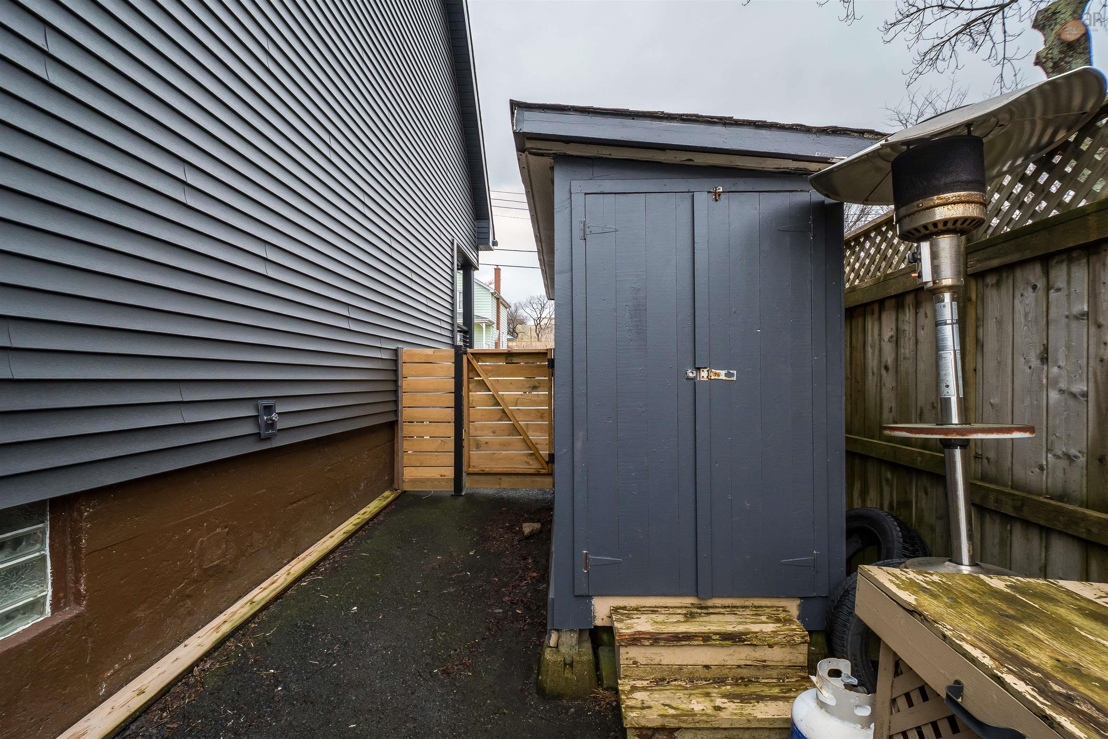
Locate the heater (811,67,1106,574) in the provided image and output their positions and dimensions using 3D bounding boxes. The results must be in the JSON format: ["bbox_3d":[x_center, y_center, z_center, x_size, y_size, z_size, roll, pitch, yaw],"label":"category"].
[{"bbox_3d":[1.475,0.235,1.690,0.820,2.180,0.820,-2,-1,0],"label":"heater"}]

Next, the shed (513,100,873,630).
[{"bbox_3d":[0.612,0.066,3.600,1.460,2.110,3.700,0,-1,1],"label":"shed"}]

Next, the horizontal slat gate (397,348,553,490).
[{"bbox_3d":[-0.790,0.512,4.750,1.620,1.460,0.090,0,-1,2],"label":"horizontal slat gate"}]

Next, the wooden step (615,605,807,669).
[{"bbox_3d":[0.595,1.060,1.805,0.720,0.175,0.210,0,-1,1],"label":"wooden step"}]

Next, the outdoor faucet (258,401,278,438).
[{"bbox_3d":[-1.650,0.294,2.706,0.080,0.215,0.125,0,-1,2],"label":"outdoor faucet"}]

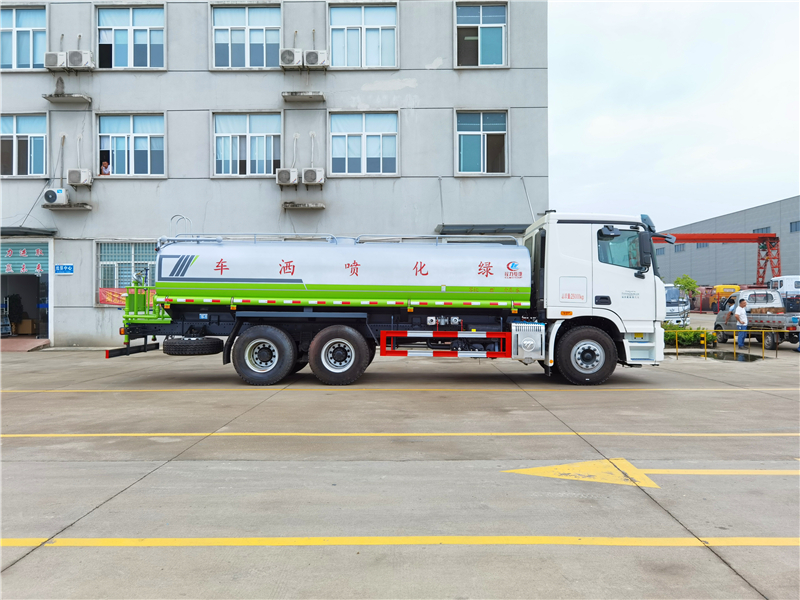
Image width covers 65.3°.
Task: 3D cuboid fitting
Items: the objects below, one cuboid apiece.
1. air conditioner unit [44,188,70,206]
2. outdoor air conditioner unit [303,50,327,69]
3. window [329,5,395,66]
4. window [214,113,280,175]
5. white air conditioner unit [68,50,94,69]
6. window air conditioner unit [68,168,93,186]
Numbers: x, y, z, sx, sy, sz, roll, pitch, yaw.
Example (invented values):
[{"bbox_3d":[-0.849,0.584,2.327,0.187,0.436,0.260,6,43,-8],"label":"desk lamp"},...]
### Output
[{"bbox_3d":[-10.699,-3.218,19.450,0.770,0.500,0.290,0,0,0],"label":"air conditioner unit"},{"bbox_3d":[-2.610,-7.512,19.450,0.770,0.530,0.290,0,0,0],"label":"outdoor air conditioner unit"},{"bbox_3d":[-1.161,-8.374,19.850,2.130,1.990,0.150,0,0,0],"label":"window"},{"bbox_3d":[-5.060,-5.175,20.779,2.250,2.087,0.130,0,0,2],"label":"window"},{"bbox_3d":[-10.439,-7.849,20.509,0.784,0.575,0.290,0,0,2],"label":"white air conditioner unit"},{"bbox_3d":[-10.467,-4.005,20.510,0.794,0.524,0.290,0,0,2],"label":"window air conditioner unit"}]

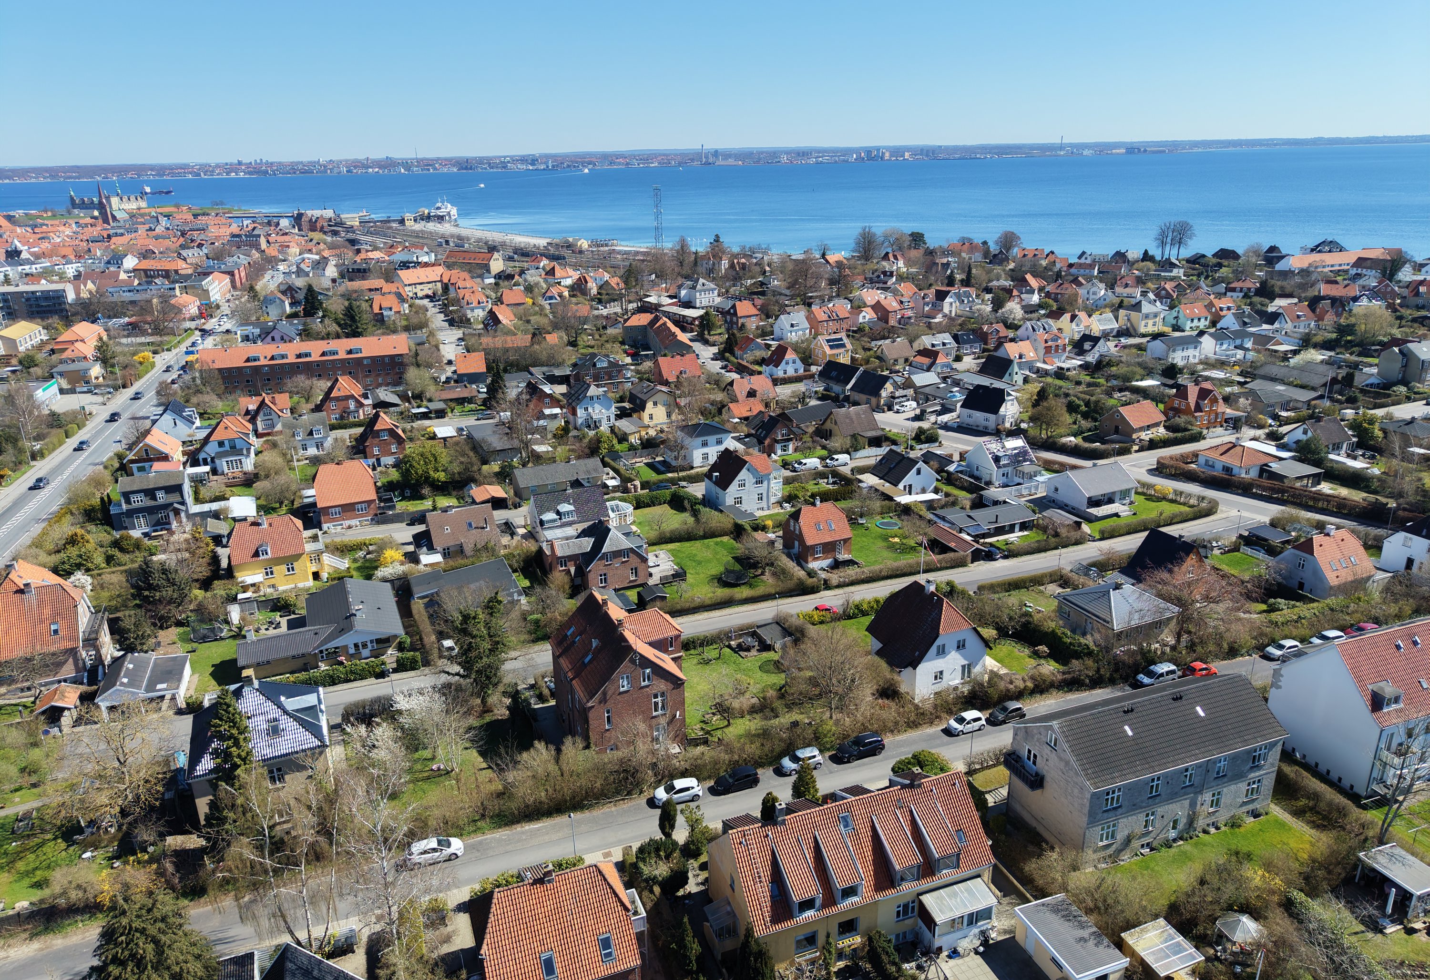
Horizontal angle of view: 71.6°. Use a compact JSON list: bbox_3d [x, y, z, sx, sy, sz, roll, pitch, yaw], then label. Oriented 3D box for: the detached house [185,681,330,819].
[{"bbox_3d":[-38.891,21.305,84.896,10.580,10.790,10.920,-9,20,-23],"label":"detached house"}]

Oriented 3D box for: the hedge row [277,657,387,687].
[{"bbox_3d":[-42.470,20.566,108.493,12.235,1.500,1.600,-8,20,-19],"label":"hedge row"}]

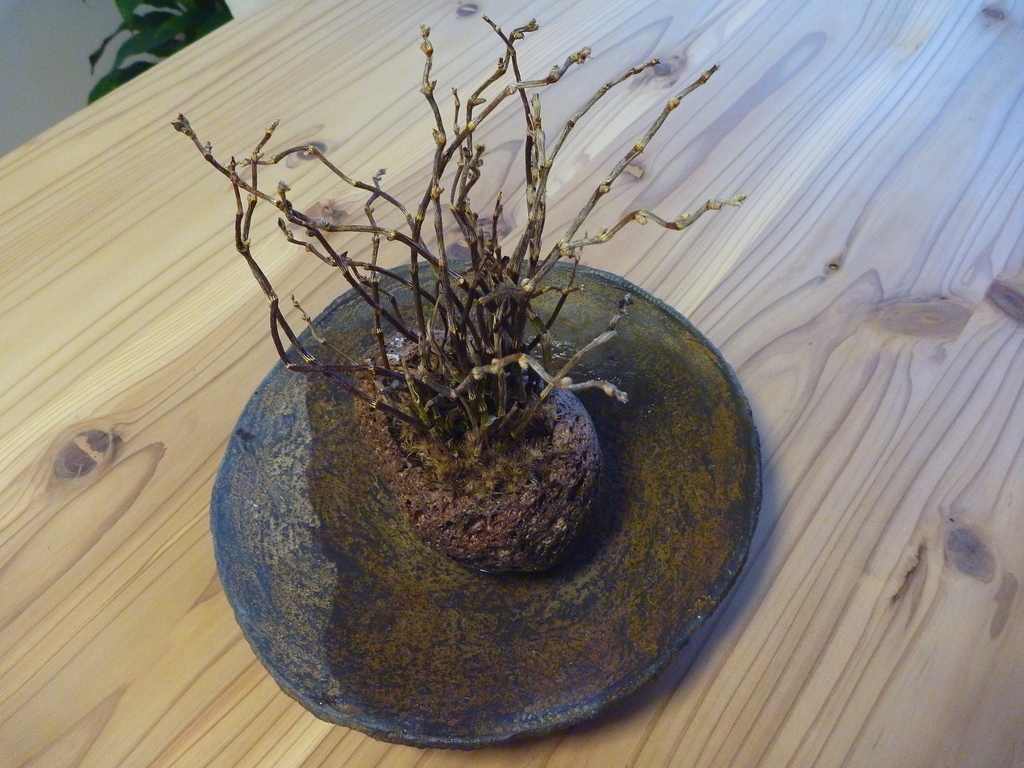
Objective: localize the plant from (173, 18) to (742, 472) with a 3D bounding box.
[{"bbox_3d":[-0.019,-0.037,0.299,0.183,0.128,0.133,-2,54,3],"label":"plant"}]

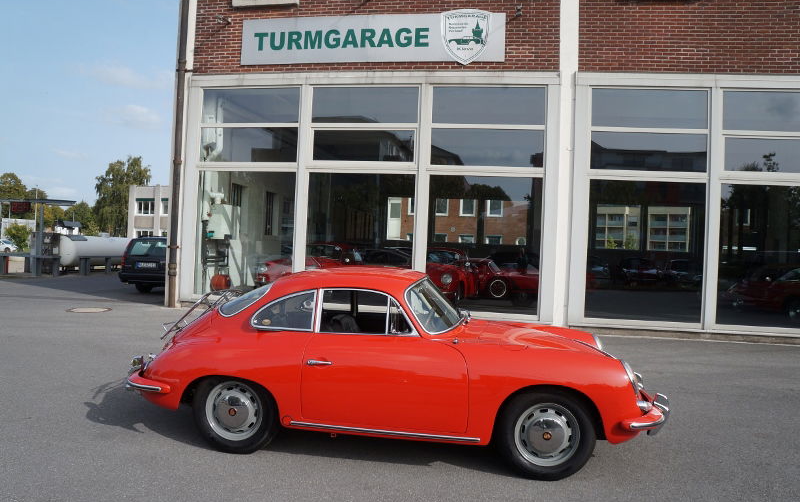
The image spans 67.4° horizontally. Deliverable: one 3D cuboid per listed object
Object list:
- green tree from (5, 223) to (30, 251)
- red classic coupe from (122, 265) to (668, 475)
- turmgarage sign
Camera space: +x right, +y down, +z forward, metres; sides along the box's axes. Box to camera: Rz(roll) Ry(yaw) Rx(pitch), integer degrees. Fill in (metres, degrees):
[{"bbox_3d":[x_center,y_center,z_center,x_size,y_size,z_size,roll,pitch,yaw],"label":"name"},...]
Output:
[{"bbox_3d":[-38.182,-1.301,60.000,3.000,3.103,3.000,2,0,-32],"label":"green tree"},{"bbox_3d":[-0.073,0.792,4.616,4.000,1.315,1.670,2,0,6],"label":"red classic coupe"},{"bbox_3d":[-0.602,-4.117,11.704,5.236,0.925,0.120,2,0,9],"label":"turmgarage sign"}]

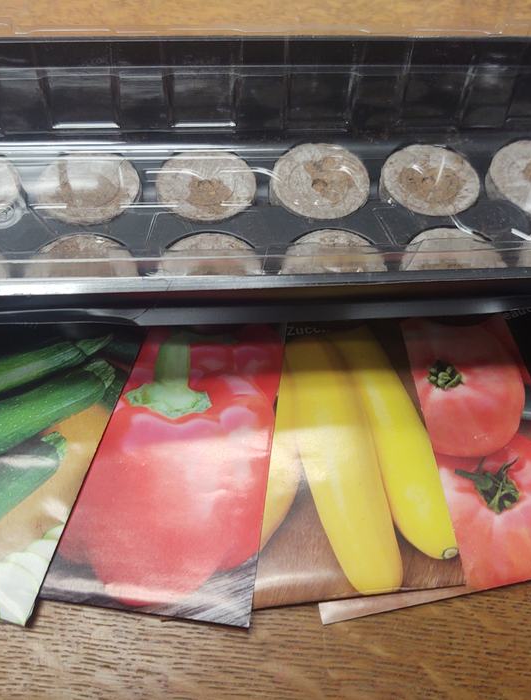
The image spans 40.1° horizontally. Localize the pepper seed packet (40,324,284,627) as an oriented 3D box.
[{"bbox_3d":[-0.039,0.019,0.226,0.085,0.005,0.117,7,60,2],"label":"pepper seed packet"}]

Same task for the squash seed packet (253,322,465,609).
[{"bbox_3d":[0.007,0.019,0.230,0.085,0.005,0.117,-5,60,-5],"label":"squash seed packet"}]

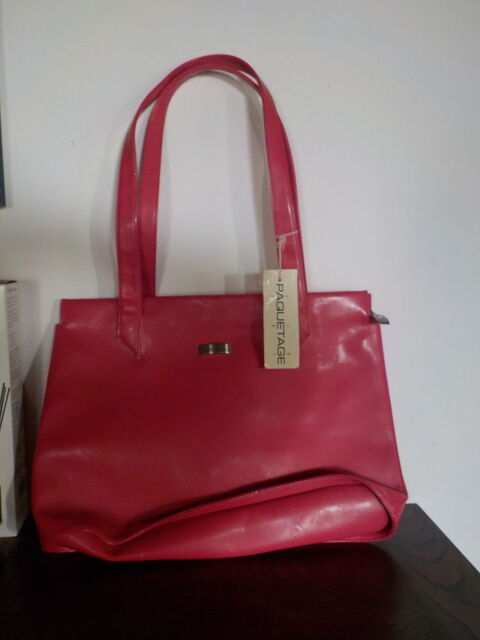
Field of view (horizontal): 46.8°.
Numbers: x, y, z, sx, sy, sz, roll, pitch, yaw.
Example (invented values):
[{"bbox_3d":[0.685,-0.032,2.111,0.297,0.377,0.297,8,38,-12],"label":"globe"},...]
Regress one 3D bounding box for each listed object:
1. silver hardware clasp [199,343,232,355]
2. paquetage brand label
[{"bbox_3d":[-0.027,0.032,0.600,0.035,0.011,0.006,-1,-3,-3],"label":"silver hardware clasp"},{"bbox_3d":[0.044,-0.001,0.592,0.037,0.105,0.002,0,-3,-3],"label":"paquetage brand label"}]

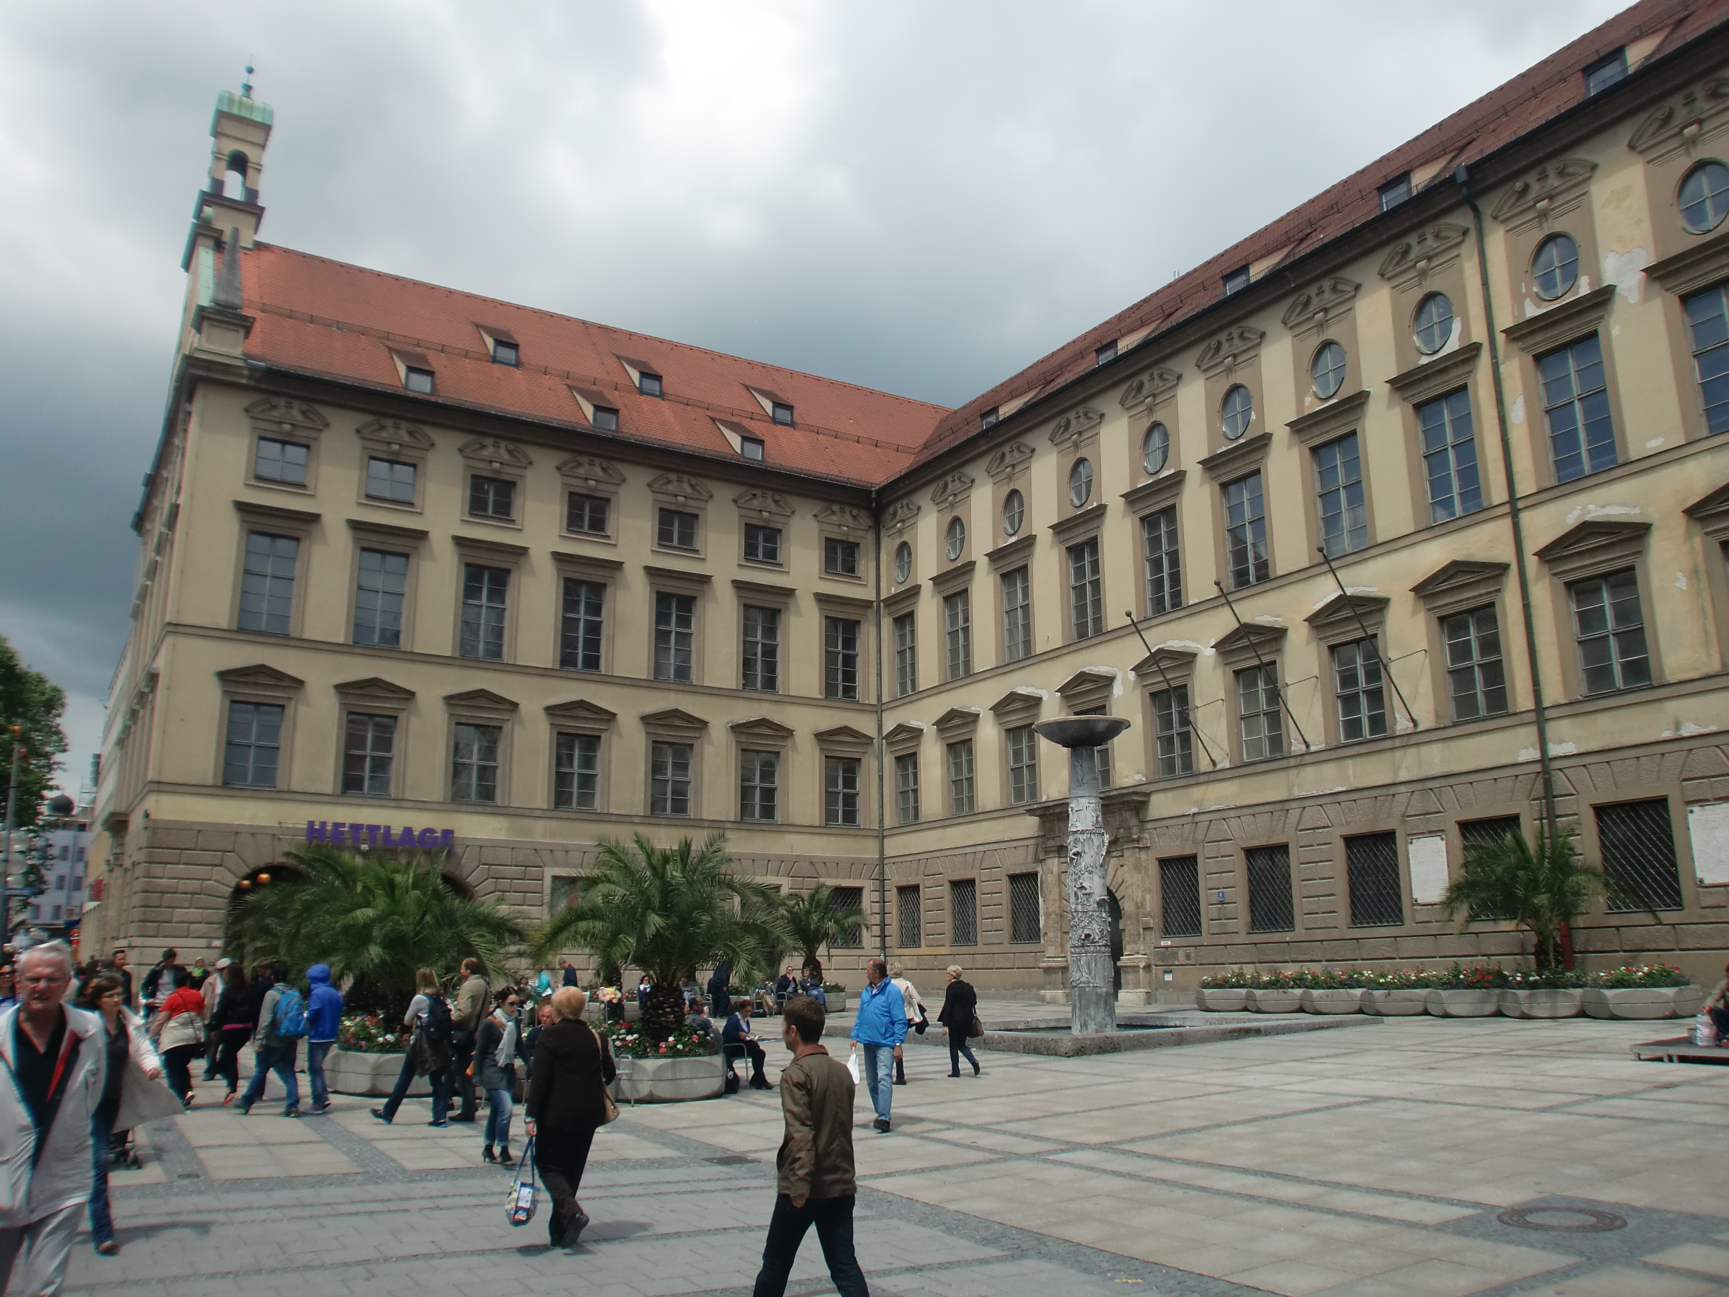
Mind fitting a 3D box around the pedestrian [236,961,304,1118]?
[{"bbox_3d":[-6.865,4.521,15.020,0.750,1.698,0.520,-7,-15,26],"label":"pedestrian"}]

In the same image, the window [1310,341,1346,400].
[{"bbox_3d":[11.855,-7.125,33.237,0.270,1.620,1.100,8,-17,-31],"label":"window"}]

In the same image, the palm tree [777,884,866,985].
[{"bbox_3d":[-1.482,8.596,39.043,3.100,2.975,3.100,0,-13,-2],"label":"palm tree"}]

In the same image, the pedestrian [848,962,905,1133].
[{"bbox_3d":[0.141,4.131,13.533,0.580,1.760,0.450,-9,-16,31],"label":"pedestrian"}]

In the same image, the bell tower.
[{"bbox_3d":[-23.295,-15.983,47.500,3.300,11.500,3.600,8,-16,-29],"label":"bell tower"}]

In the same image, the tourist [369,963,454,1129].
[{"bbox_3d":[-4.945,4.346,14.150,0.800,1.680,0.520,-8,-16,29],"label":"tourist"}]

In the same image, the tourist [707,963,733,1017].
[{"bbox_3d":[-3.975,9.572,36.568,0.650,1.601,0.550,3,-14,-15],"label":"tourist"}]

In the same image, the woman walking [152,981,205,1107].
[{"bbox_3d":[-8.257,4.694,15.642,0.600,1.640,0.550,10,-18,-37],"label":"woman walking"}]

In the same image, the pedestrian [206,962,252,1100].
[{"bbox_3d":[-7.804,4.721,15.980,0.500,1.710,0.600,12,-19,-40],"label":"pedestrian"}]

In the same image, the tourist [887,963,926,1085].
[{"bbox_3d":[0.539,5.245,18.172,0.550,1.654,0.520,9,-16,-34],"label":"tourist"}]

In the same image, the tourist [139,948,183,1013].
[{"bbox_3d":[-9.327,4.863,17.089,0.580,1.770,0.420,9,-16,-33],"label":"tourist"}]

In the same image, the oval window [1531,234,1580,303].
[{"bbox_3d":[15.049,-8.311,28.285,0.270,1.620,1.100,8,-17,-31],"label":"oval window"}]

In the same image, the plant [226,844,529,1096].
[{"bbox_3d":[-6.824,4.521,18.300,4.000,3.400,4.000,8,-16,-29],"label":"plant"}]

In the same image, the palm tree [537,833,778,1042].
[{"bbox_3d":[-2.725,3.813,17.070,3.100,2.582,3.100,2,-14,-9],"label":"palm tree"}]

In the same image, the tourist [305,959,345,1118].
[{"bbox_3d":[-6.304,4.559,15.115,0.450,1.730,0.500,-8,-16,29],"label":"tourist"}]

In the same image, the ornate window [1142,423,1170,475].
[{"bbox_3d":[9.170,-6.300,40.900,0.250,1.760,1.150,8,-16,-32],"label":"ornate window"}]

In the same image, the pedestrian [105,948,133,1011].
[{"bbox_3d":[-9.713,4.812,16.789,0.400,1.770,0.520,-8,-16,30],"label":"pedestrian"}]

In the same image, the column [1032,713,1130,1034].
[{"bbox_3d":[4.407,4.514,26.098,1.850,6.316,1.850,-3,-14,9],"label":"column"}]

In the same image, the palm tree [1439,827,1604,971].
[{"bbox_3d":[13.976,5.364,27.509,3.400,2.999,3.400,-7,-15,26],"label":"palm tree"}]

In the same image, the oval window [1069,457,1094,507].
[{"bbox_3d":[7.300,-5.570,43.700,0.250,1.760,1.150,8,-16,-32],"label":"oval window"}]

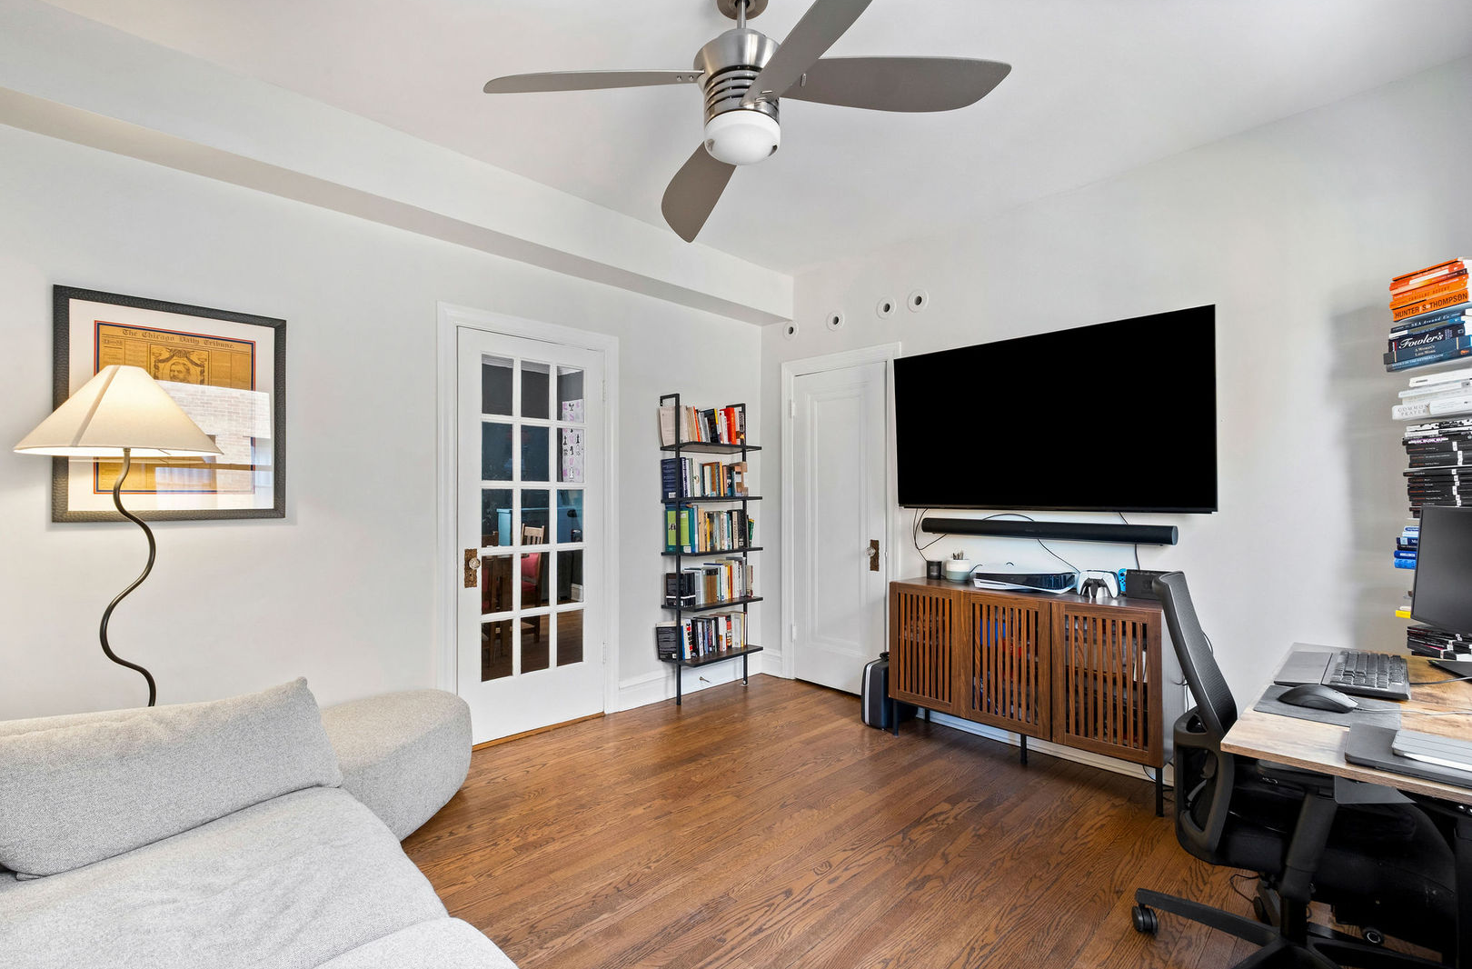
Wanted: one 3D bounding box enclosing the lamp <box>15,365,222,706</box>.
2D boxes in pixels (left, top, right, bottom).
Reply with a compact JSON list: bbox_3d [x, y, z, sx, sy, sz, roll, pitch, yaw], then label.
[{"bbox_3d":[-1.924,0.455,1.932,0.462,1.645,0.462,1,-1,-44],"label":"lamp"}]

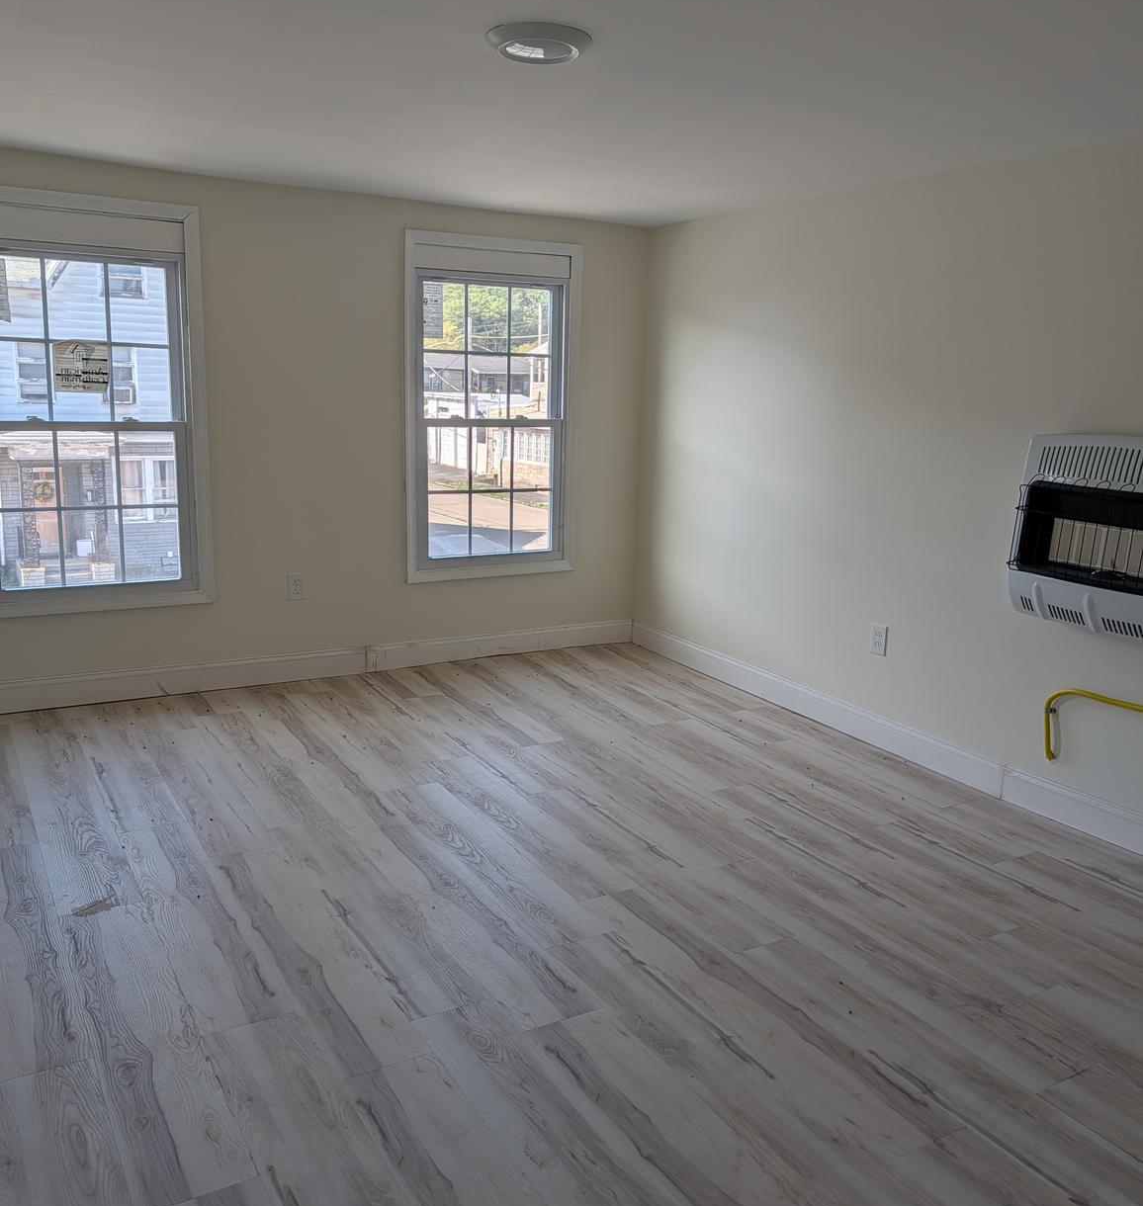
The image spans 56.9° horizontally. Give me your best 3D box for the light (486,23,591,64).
[{"bbox_3d":[-0.075,-1.303,2.467,0.248,0.030,0.248,2,12,0],"label":"light"}]

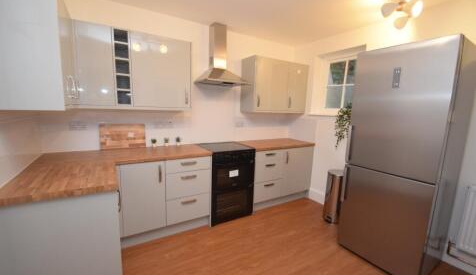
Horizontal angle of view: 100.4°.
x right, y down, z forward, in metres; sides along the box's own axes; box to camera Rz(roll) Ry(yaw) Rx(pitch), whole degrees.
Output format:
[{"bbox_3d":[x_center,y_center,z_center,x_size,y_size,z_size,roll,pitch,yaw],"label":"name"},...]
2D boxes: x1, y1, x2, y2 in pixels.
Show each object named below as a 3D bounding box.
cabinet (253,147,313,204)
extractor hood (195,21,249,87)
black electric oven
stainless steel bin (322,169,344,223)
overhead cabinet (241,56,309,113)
[{"bbox_3d":[0.565,0.482,3.137,1.078,0.725,0.569,-3,10,-29],"label":"cabinet"},{"bbox_3d":[-0.178,-1.044,2.487,0.595,0.748,0.482,-3,10,-29],"label":"extractor hood"},{"bbox_3d":[-0.183,0.573,2.712,0.604,0.907,0.587,-3,10,-29],"label":"black electric oven"},{"bbox_3d":[1.294,0.778,2.615,0.265,0.640,0.255,-3,10,-29],"label":"stainless steel bin"},{"bbox_3d":[0.576,-0.762,3.051,1.000,0.739,0.345,-3,10,-29],"label":"overhead cabinet"}]

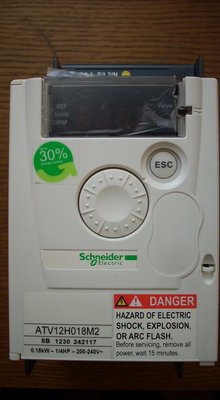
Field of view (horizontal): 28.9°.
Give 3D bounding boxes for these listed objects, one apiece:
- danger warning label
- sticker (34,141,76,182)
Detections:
[{"bbox_3d":[0.016,0.043,0.146,0.028,0.001,0.023,0,89,1],"label":"danger warning label"},{"bbox_3d":[-0.019,-0.013,0.146,0.015,0.001,0.014,0,89,1],"label":"sticker"}]

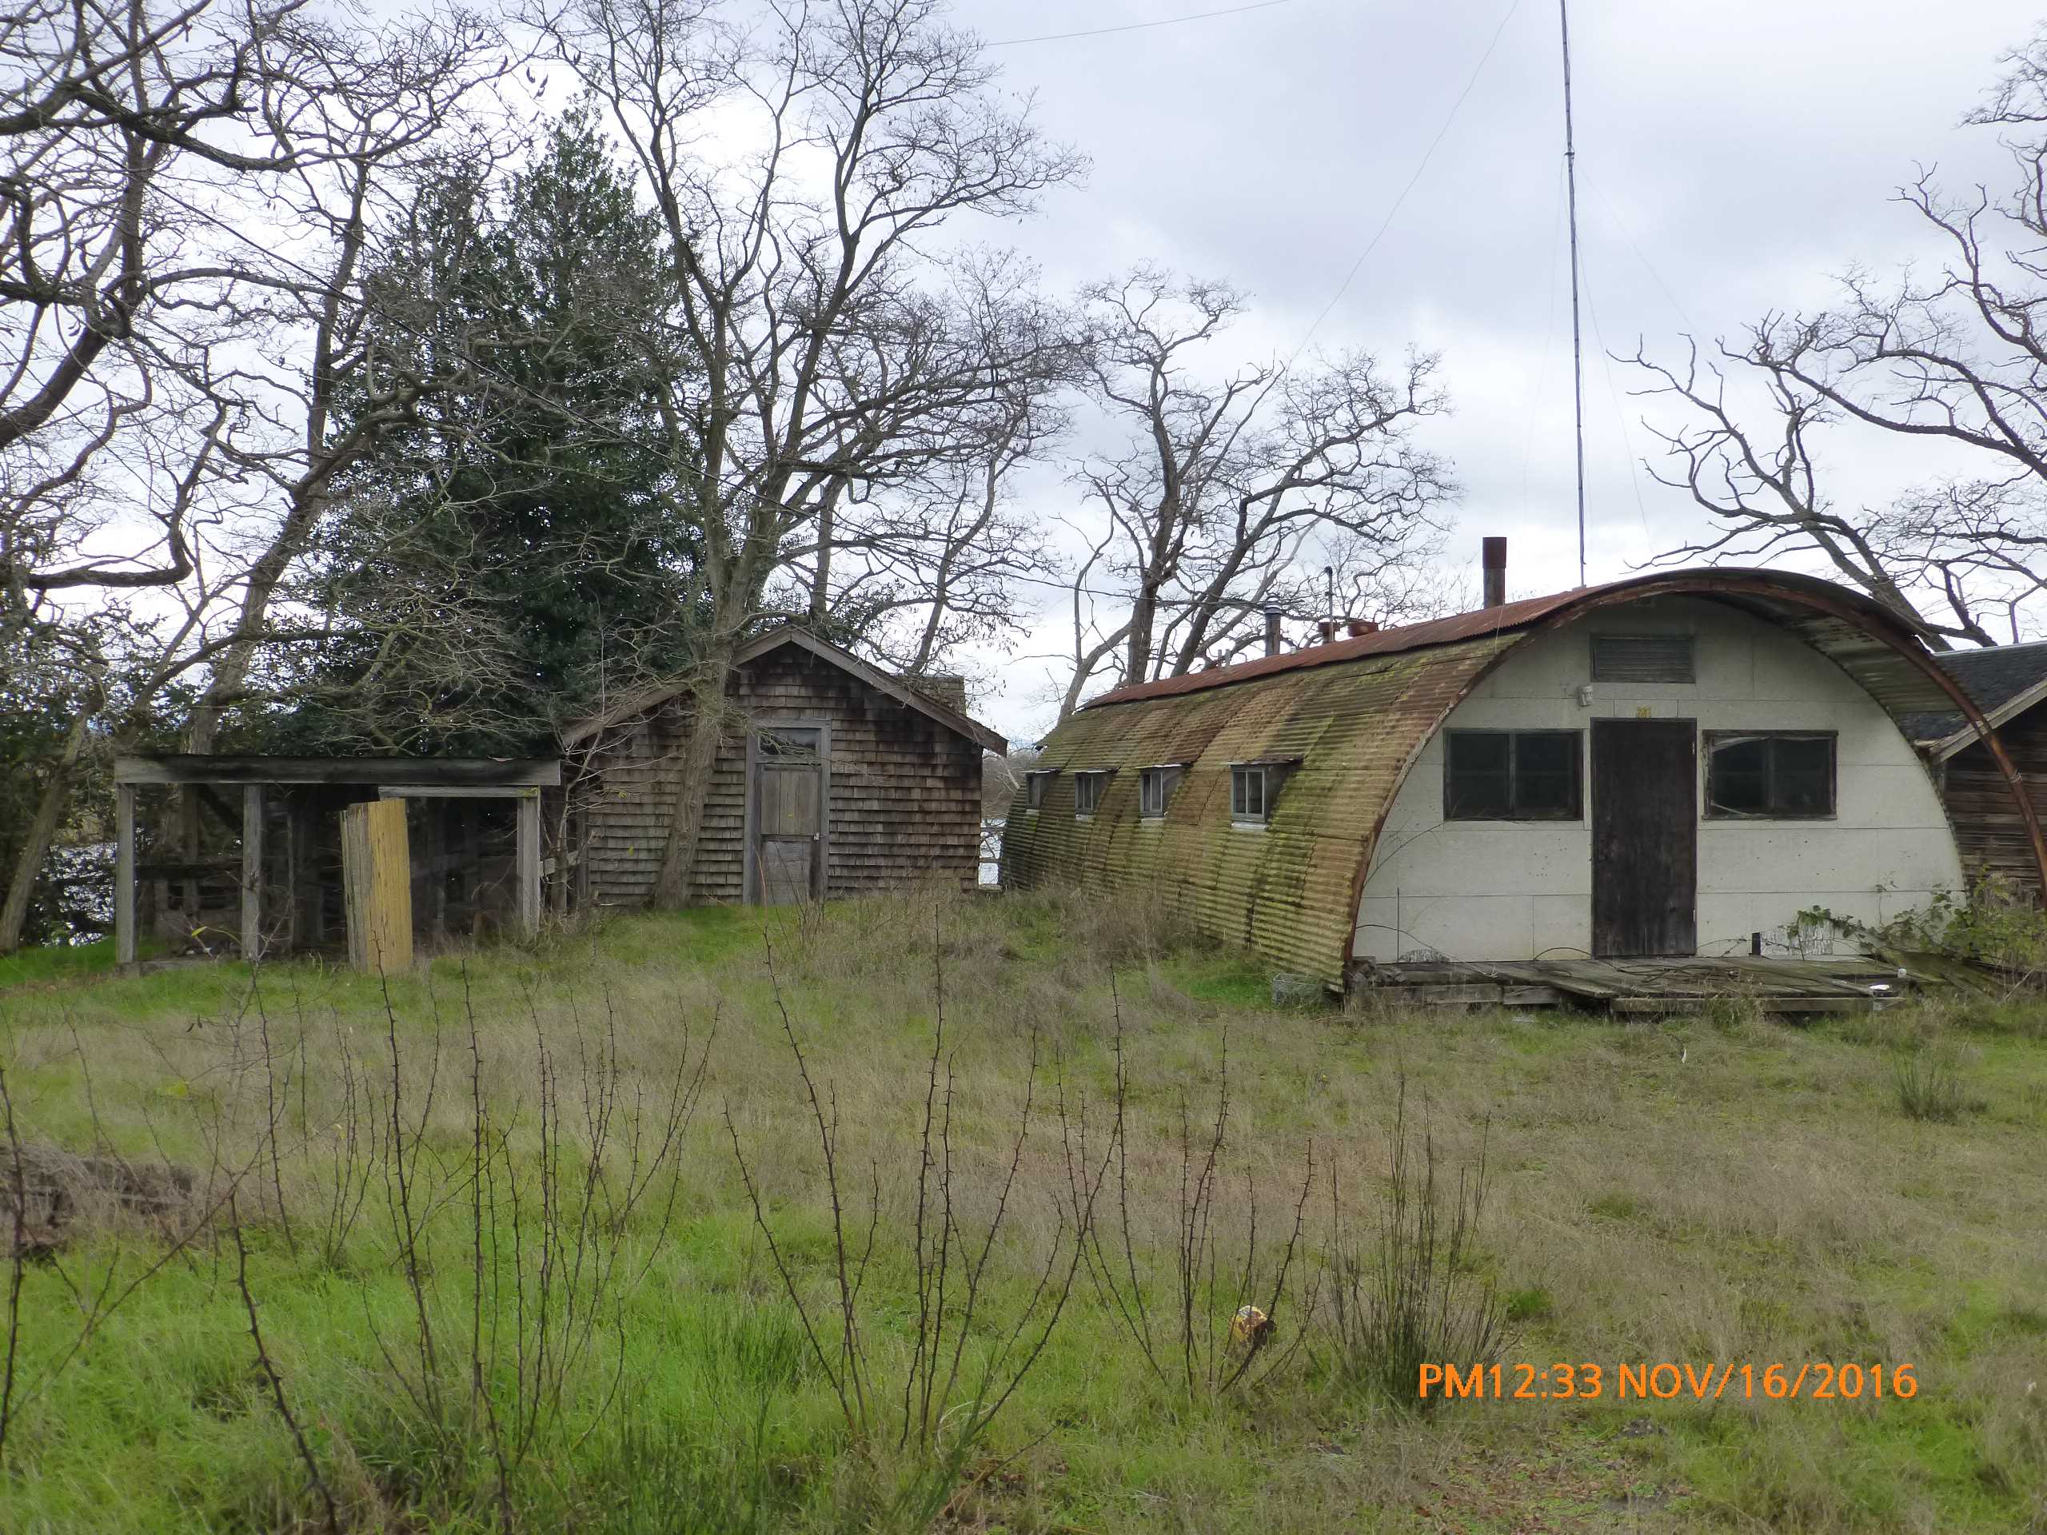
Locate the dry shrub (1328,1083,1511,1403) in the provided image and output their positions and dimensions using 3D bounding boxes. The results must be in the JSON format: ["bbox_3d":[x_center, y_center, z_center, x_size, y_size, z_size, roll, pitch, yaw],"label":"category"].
[{"bbox_3d":[1.051,1.274,4.750,0.490,0.880,0.470,0,-1,-10],"label":"dry shrub"}]

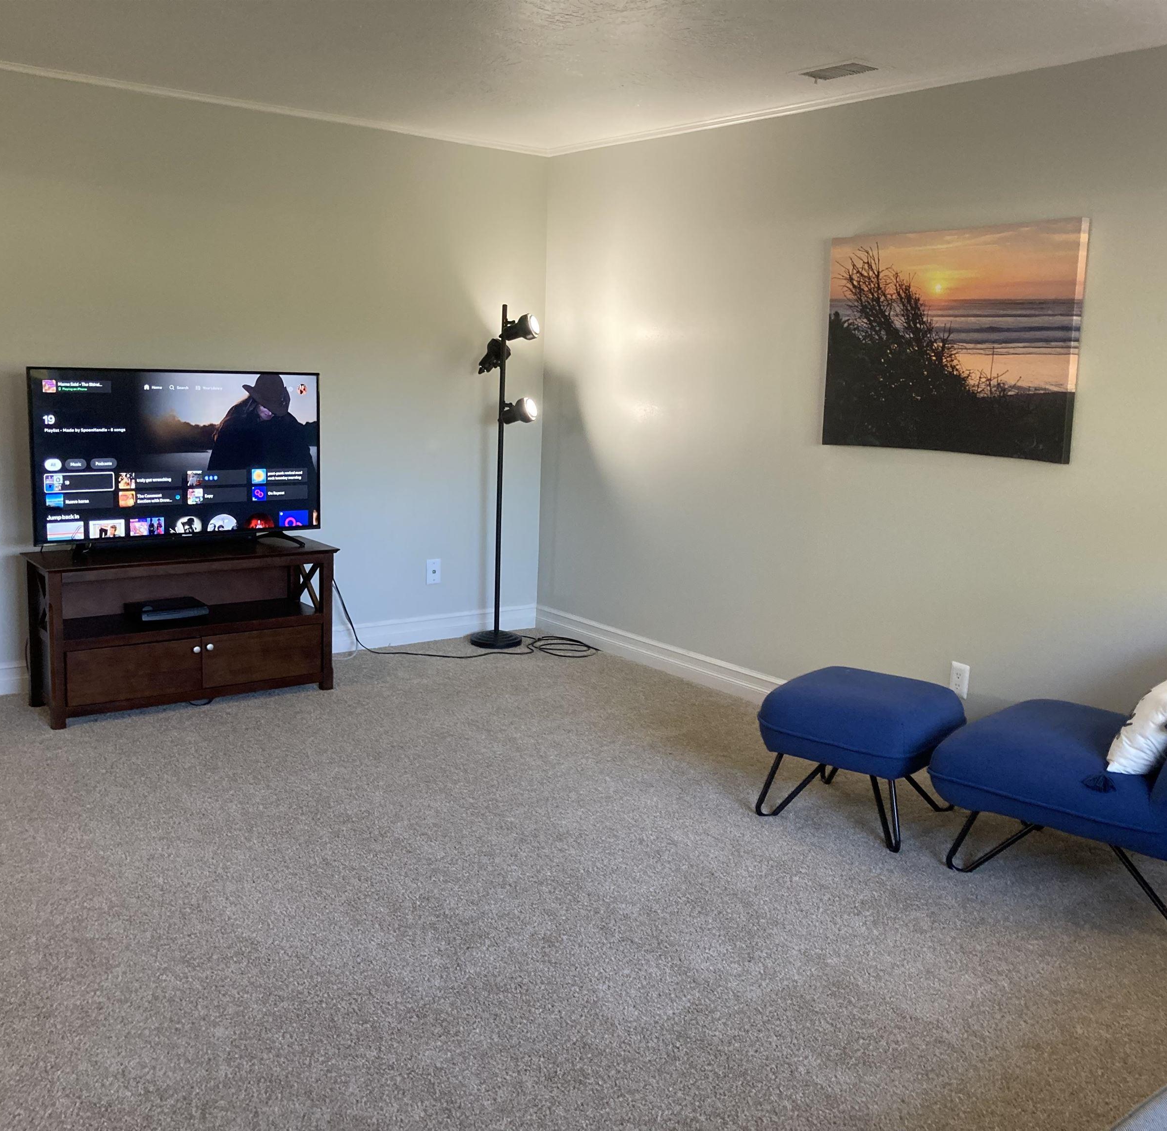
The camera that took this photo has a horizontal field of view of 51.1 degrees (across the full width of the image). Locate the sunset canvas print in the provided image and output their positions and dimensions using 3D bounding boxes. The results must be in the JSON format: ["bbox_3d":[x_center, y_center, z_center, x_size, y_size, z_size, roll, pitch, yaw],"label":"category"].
[{"bbox_3d":[1.249,-0.774,4.243,0.040,0.763,1.011,-5,11,-37],"label":"sunset canvas print"}]

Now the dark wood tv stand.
[{"bbox_3d":[-1.575,0.241,4.840,1.137,0.596,0.407,-5,12,-37],"label":"dark wood tv stand"}]

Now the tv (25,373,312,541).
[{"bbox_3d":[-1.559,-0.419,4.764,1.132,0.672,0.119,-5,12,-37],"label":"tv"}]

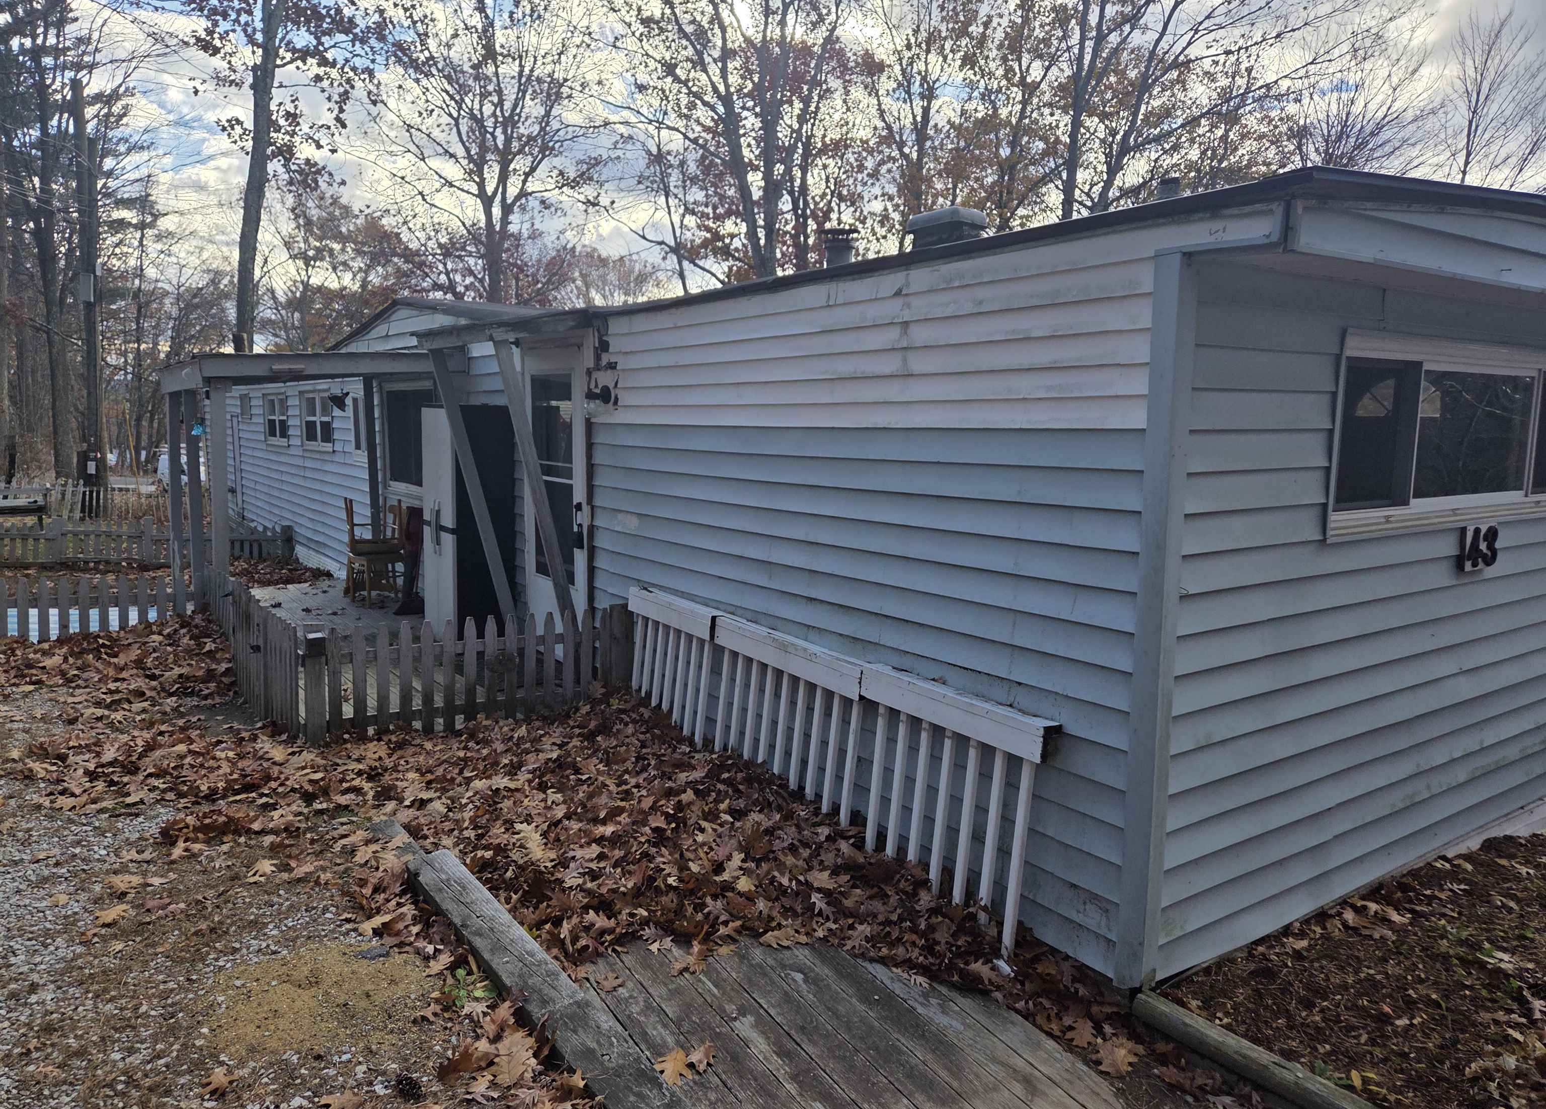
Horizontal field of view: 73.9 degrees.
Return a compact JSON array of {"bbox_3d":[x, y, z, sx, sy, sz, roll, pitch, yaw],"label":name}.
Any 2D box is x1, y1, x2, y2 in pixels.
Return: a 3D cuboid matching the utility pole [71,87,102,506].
[{"bbox_3d":[-14.019,-5.177,21.024,0.270,8.720,0.270,-2,8,-34],"label":"utility pole"}]

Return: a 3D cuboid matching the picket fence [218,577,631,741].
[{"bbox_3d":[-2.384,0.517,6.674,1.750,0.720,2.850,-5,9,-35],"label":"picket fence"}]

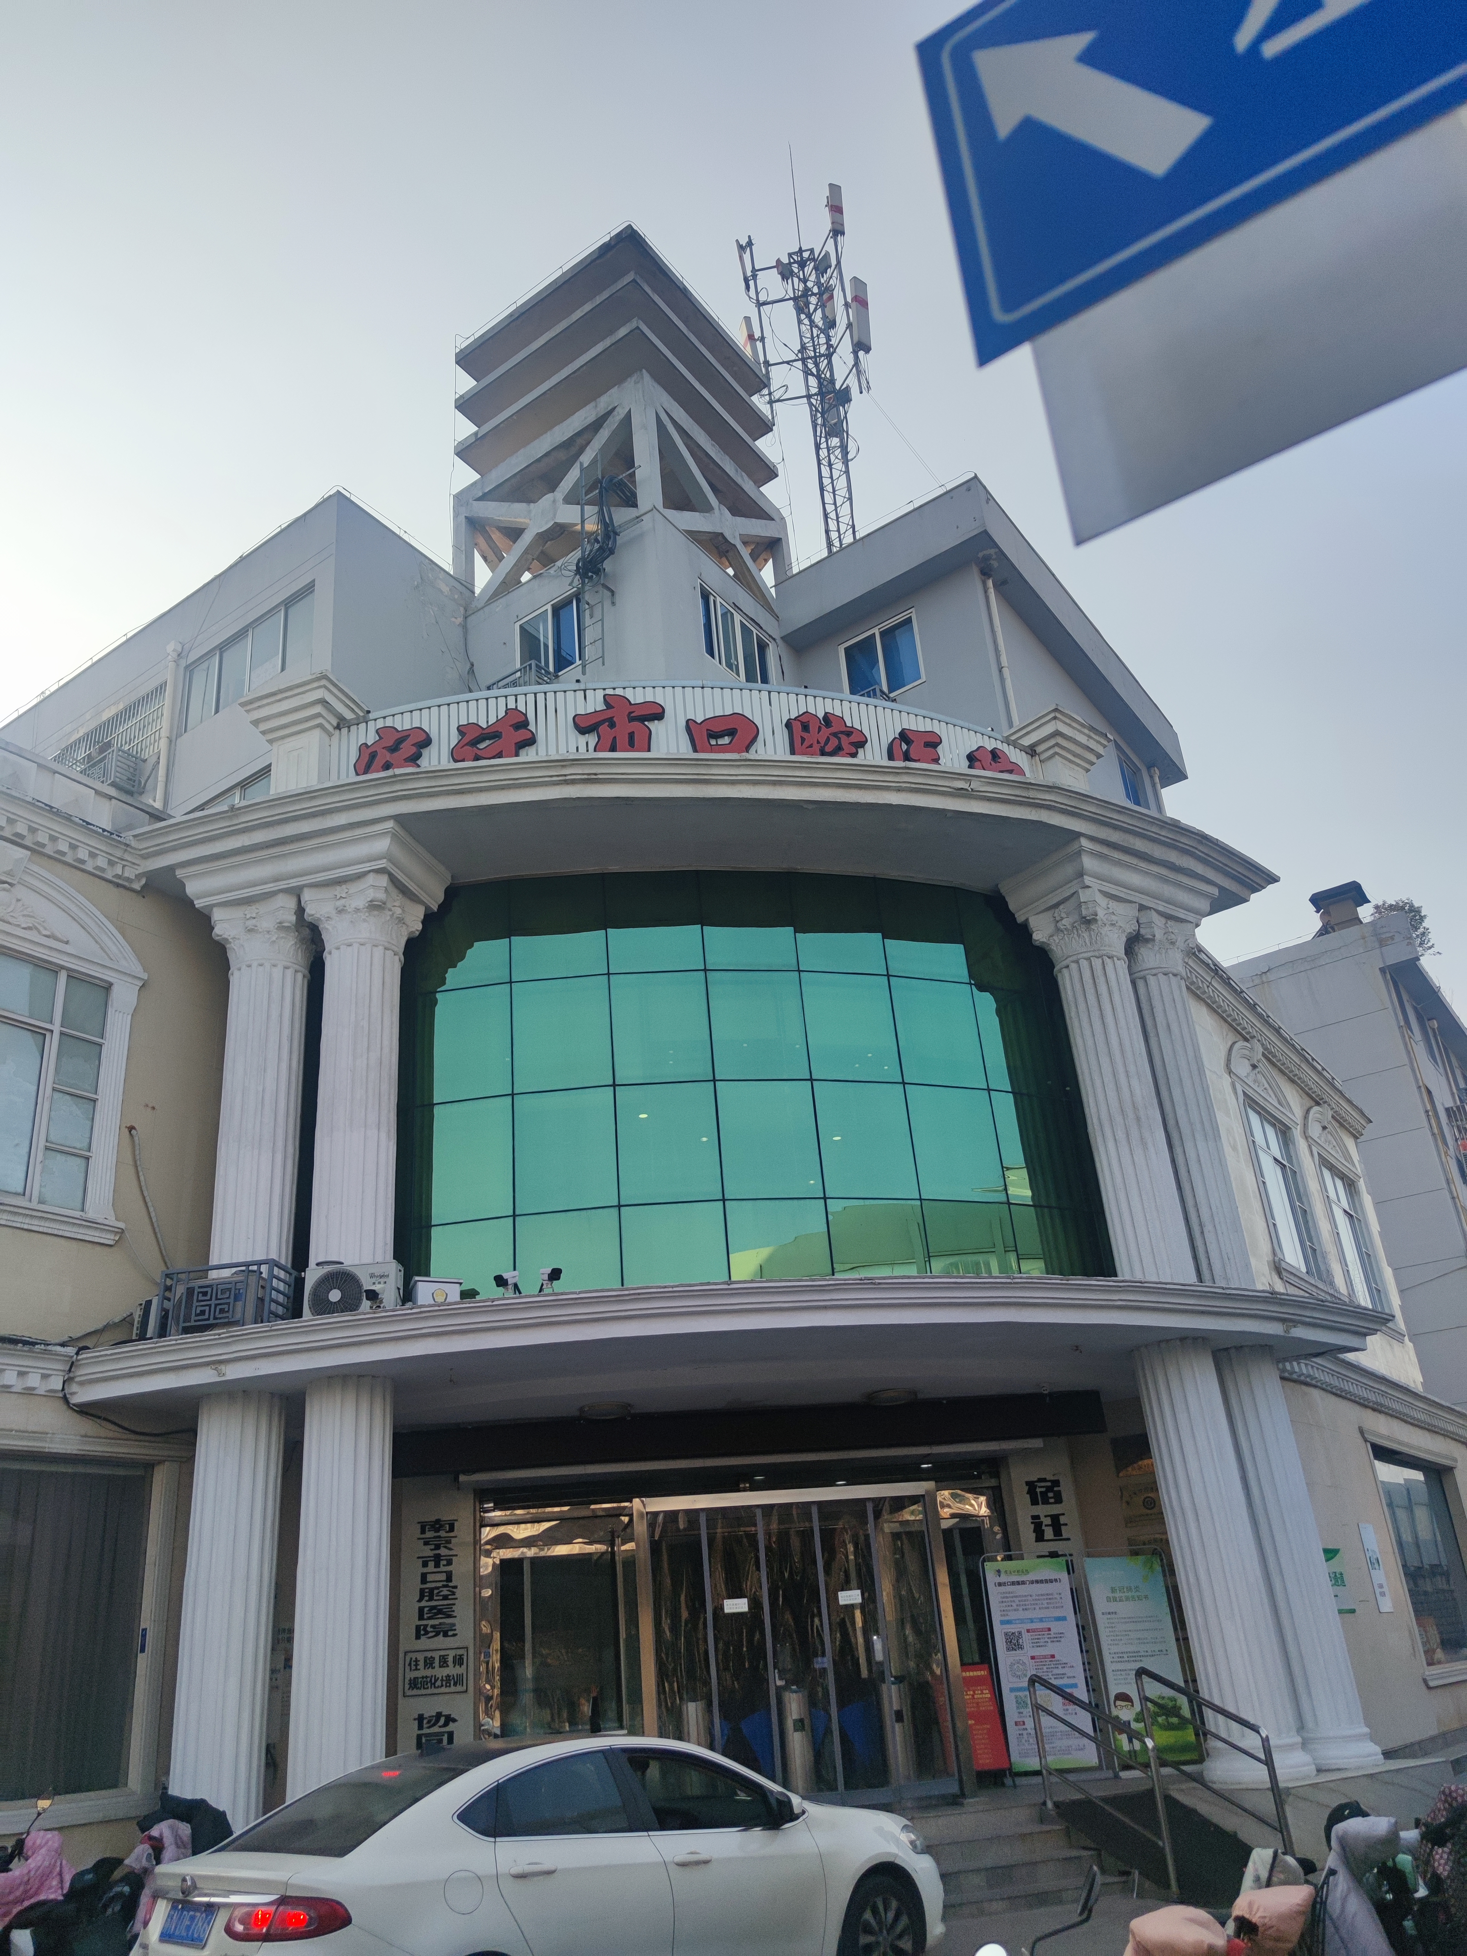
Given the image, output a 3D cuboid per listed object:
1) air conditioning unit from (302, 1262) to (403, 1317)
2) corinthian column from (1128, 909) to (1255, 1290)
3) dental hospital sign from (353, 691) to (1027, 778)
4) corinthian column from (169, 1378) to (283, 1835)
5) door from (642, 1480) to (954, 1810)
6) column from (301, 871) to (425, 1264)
[{"bbox_3d":[-3.144,2.700,11.332,0.770,0.530,0.290,-3,-25,-4],"label":"air conditioning unit"},{"bbox_3d":[4.988,1.424,15.045,0.880,4.450,0.880,14,-31,-35],"label":"corinthian column"},{"bbox_3d":[-0.181,-2.230,13.971,7.298,1.123,0.950,0,-25,-12],"label":"dental hospital sign"},{"bbox_3d":[-4.255,5.465,11.364,0.850,3.690,0.850,1,-25,-13],"label":"corinthian column"},{"bbox_3d":[0.610,5.995,12.134,2.907,2.600,0.150,1,-25,-13],"label":"door"},{"bbox_3d":[-3.380,1.159,12.262,0.860,4.260,0.860,-11,-25,12],"label":"column"}]

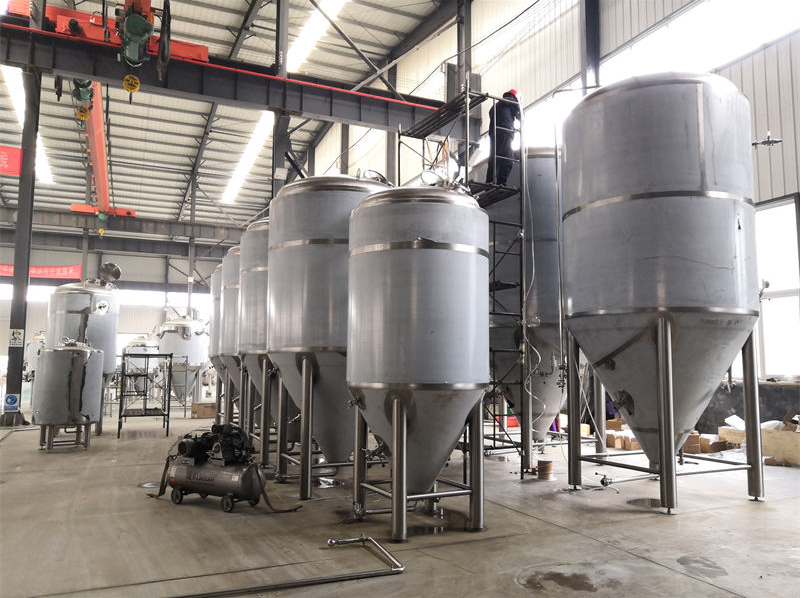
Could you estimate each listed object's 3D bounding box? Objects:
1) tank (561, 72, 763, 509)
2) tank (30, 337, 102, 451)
[{"bbox_3d":[3.122,-0.143,7.641,2.166,4.951,2.166,3,-6,-26],"label":"tank"},{"bbox_3d":[-5.740,1.635,10.796,1.014,1.900,1.014,3,-6,-26],"label":"tank"}]

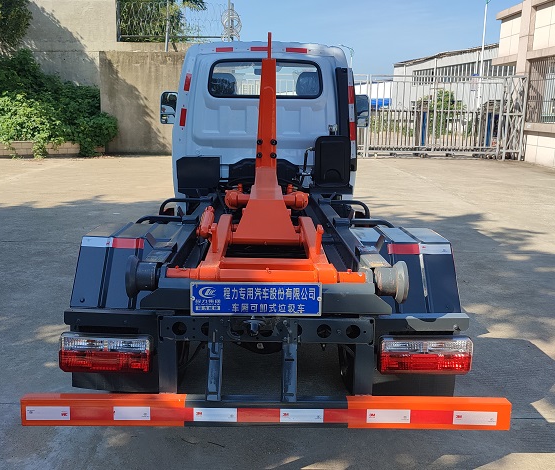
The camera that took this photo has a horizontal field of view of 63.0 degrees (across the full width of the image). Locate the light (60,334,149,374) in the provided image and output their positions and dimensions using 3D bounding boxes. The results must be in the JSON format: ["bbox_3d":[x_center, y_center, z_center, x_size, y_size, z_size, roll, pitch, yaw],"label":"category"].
[{"bbox_3d":[-0.661,0.449,1.760,0.335,0.140,0.075,1,11,-1],"label":"light"}]

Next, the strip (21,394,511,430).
[{"bbox_3d":[-0.033,0.616,1.583,1.675,0.100,0.050,1,11,-1],"label":"strip"}]

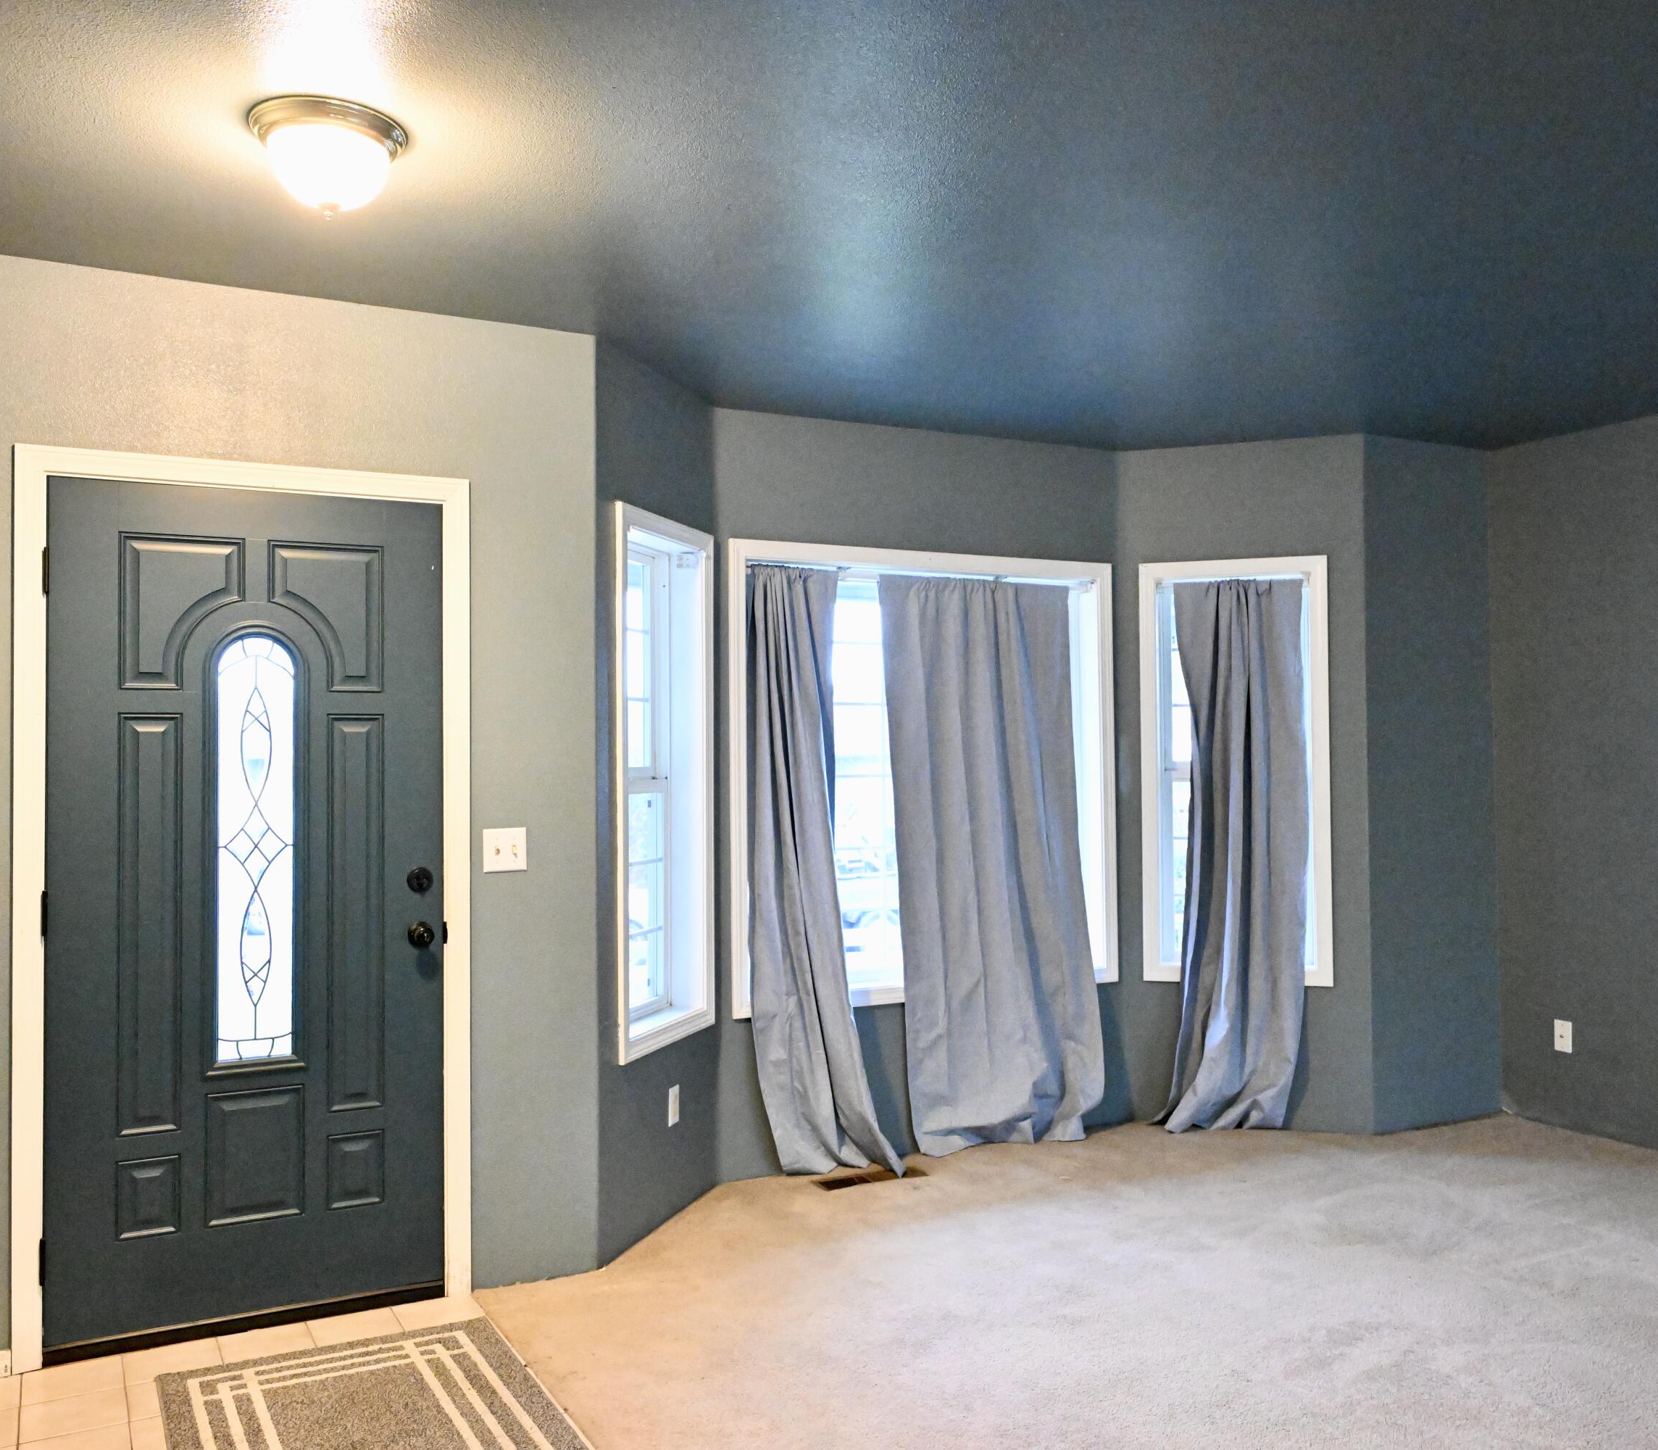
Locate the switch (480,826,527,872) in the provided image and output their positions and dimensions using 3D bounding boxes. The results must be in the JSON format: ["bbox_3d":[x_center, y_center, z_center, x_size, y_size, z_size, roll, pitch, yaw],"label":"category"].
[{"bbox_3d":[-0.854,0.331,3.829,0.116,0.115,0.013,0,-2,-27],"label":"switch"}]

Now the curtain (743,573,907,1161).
[{"bbox_3d":[-0.028,0.480,4.854,0.451,2.019,0.206,0,-2,-27],"label":"curtain"}]

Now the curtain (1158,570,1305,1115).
[{"bbox_3d":[1.499,0.476,5.362,0.539,2.024,0.167,-1,-2,15],"label":"curtain"}]

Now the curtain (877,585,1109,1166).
[{"bbox_3d":[0.596,0.485,5.195,0.872,2.014,0.167,0,-2,-27],"label":"curtain"}]

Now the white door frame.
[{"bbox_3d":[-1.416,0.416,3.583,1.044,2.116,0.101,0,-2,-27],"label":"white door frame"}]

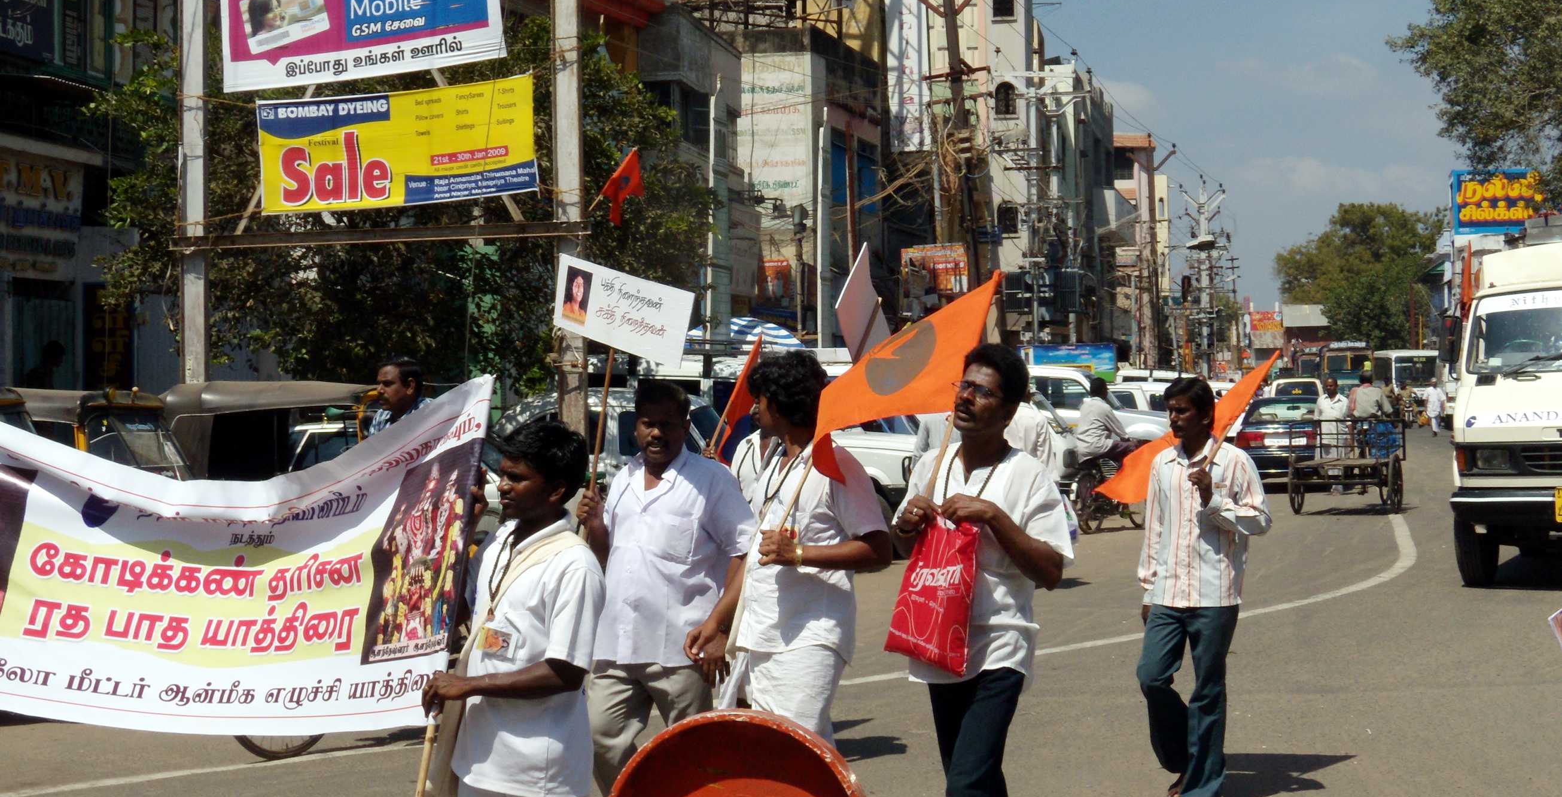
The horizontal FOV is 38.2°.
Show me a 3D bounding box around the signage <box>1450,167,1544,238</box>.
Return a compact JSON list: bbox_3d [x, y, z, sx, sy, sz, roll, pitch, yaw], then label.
[{"bbox_3d":[23.852,-6.511,75.000,3.200,2.250,0.300,0,0,14],"label":"signage"}]

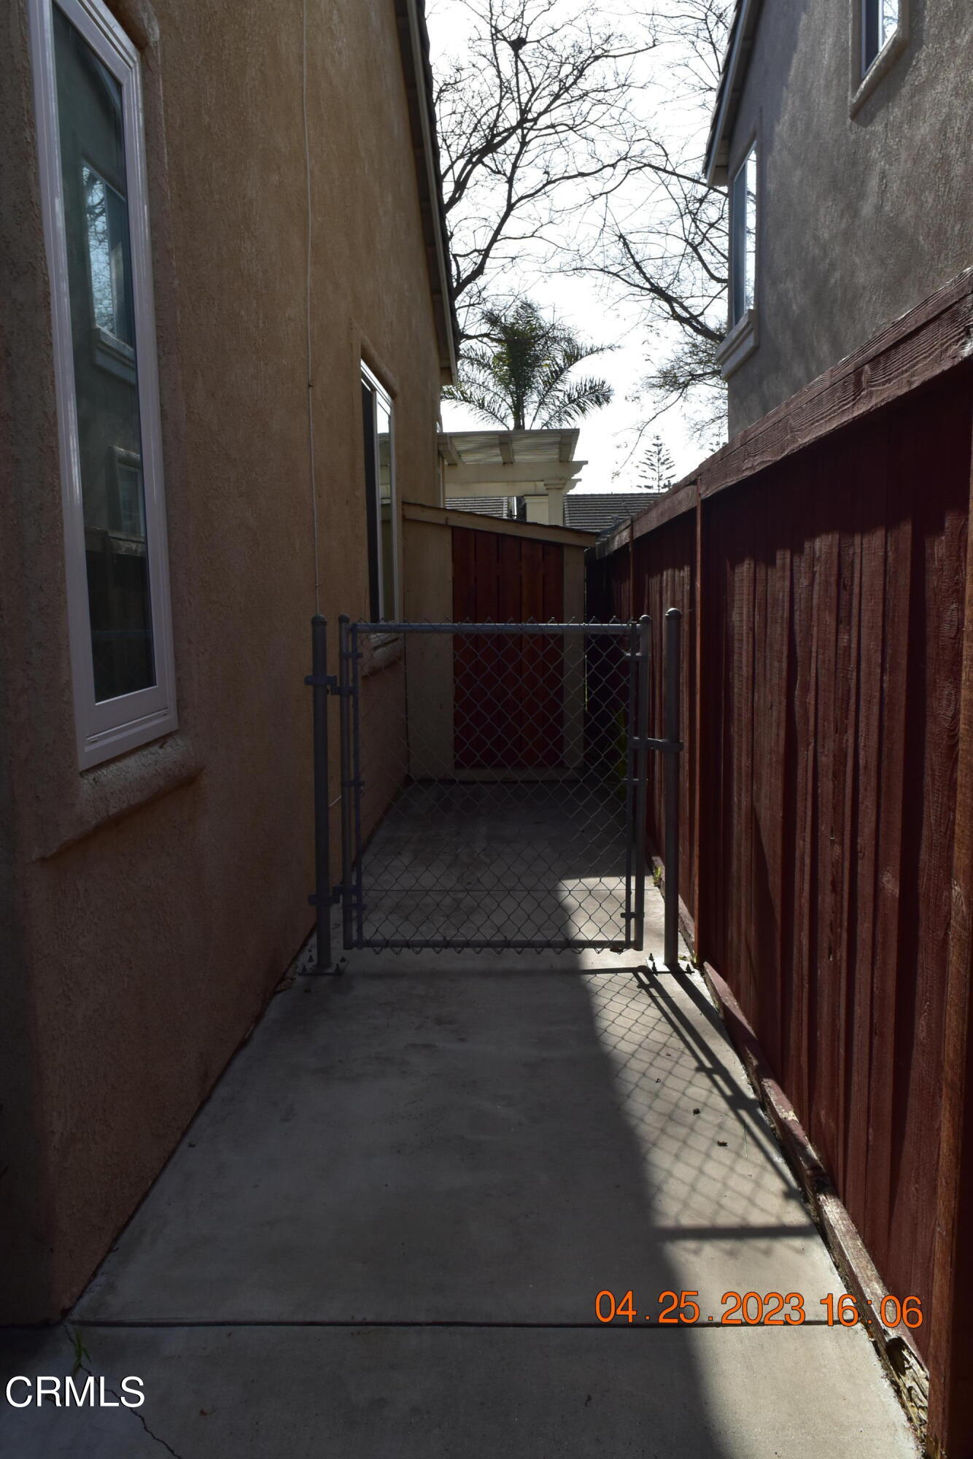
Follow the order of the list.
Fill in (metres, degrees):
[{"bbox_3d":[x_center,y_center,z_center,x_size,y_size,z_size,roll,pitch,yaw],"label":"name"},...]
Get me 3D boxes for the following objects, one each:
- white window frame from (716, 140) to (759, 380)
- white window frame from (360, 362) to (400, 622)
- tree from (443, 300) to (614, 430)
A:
[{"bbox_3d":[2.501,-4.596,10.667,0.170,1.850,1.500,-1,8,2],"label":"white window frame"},{"bbox_3d":[-0.710,-1.422,7.232,0.100,1.690,1.670,-1,8,2],"label":"white window frame"},{"bbox_3d":[0.657,-4.682,20.554,3.900,7.000,3.900,-1,8,2],"label":"tree"}]

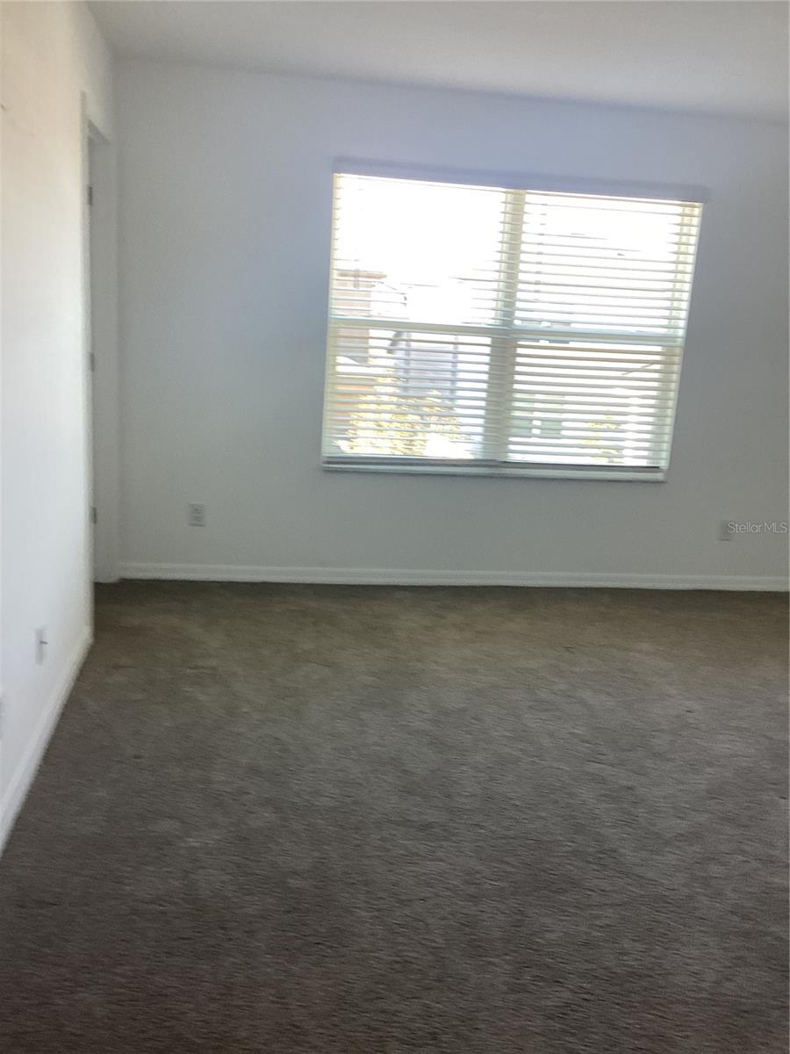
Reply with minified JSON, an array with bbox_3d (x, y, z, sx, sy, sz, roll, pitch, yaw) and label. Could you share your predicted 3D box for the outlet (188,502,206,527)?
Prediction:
[{"bbox_3d":[-0.998,-0.058,4.758,0.074,0.117,0.012,1,14,-9],"label":"outlet"}]

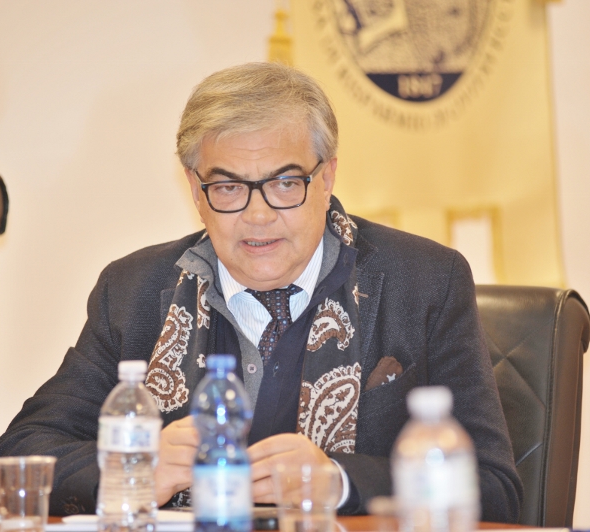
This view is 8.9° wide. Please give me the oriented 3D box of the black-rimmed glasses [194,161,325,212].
[{"bbox_3d":[-0.044,-0.099,4.600,0.146,0.046,0.145,-3,14,3],"label":"black-rimmed glasses"}]

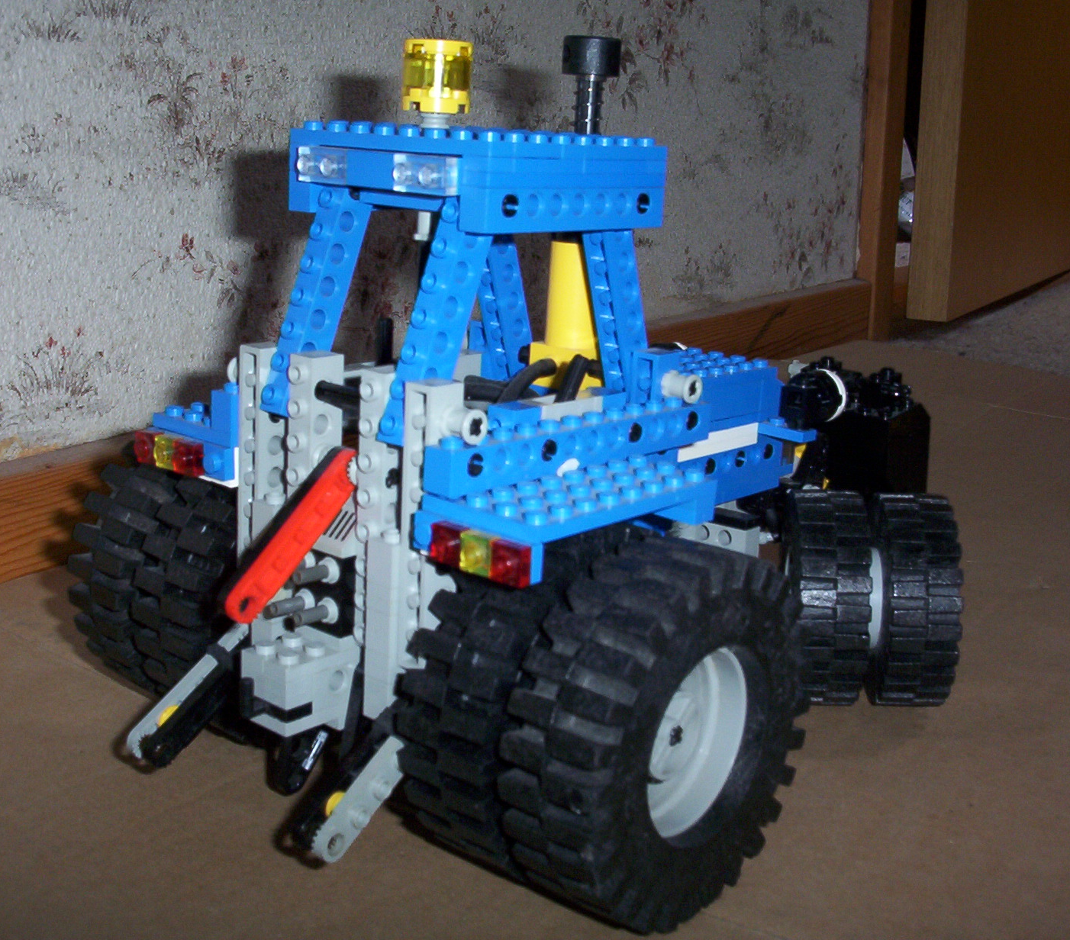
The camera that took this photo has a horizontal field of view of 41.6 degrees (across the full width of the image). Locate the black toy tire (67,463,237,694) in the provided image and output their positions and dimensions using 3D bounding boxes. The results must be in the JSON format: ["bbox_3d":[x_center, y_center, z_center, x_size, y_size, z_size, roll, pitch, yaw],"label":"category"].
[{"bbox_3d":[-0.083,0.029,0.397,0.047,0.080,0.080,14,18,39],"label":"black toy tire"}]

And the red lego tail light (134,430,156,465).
[{"bbox_3d":[-0.097,-0.005,0.354,0.008,0.008,0.005,14,18,38],"label":"red lego tail light"}]

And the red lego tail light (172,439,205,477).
[{"bbox_3d":[-0.085,-0.003,0.344,0.008,0.008,0.005,14,18,38],"label":"red lego tail light"}]

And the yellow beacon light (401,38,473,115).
[{"bbox_3d":[-0.023,-0.092,0.328,0.016,0.016,0.016,3,14,-1],"label":"yellow beacon light"}]

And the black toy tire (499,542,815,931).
[{"bbox_3d":[0.029,0.057,0.310,0.028,0.080,0.080,13,18,38],"label":"black toy tire"}]

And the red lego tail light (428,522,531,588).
[{"bbox_3d":[-0.012,0.017,0.282,0.024,0.008,0.005,17,19,37],"label":"red lego tail light"}]

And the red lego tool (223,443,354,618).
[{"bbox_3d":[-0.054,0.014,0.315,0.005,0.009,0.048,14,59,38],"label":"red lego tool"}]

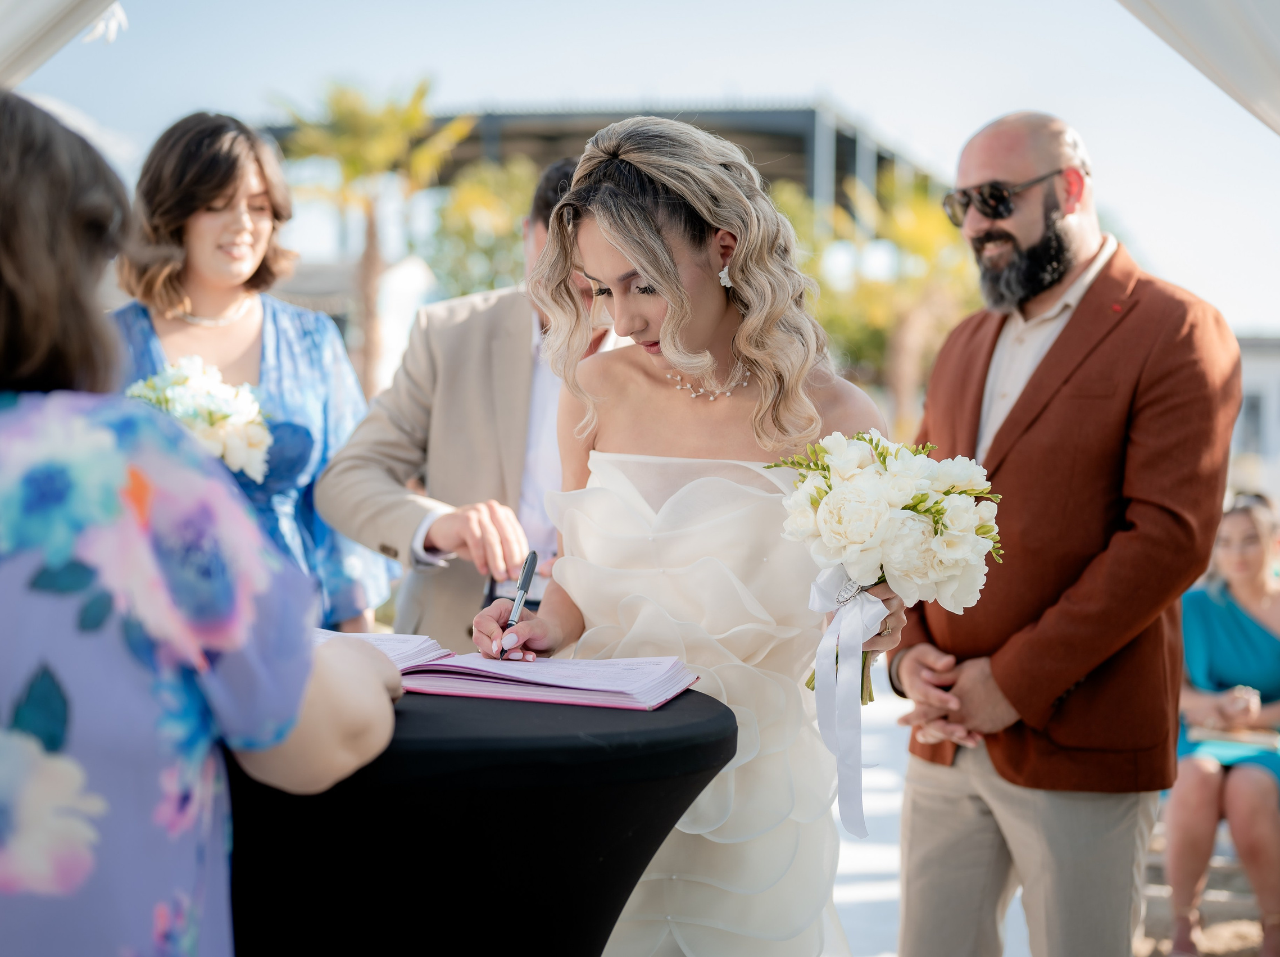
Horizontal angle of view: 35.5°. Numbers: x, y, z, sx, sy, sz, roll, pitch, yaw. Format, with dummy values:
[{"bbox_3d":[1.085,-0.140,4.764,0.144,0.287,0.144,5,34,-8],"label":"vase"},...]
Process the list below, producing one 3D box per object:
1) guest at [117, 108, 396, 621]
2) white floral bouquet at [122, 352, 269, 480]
[{"bbox_3d":[-0.538,0.400,2.680,0.500,1.750,0.380,0,0,-27],"label":"guest"},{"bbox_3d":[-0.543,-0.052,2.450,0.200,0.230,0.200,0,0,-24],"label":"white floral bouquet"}]

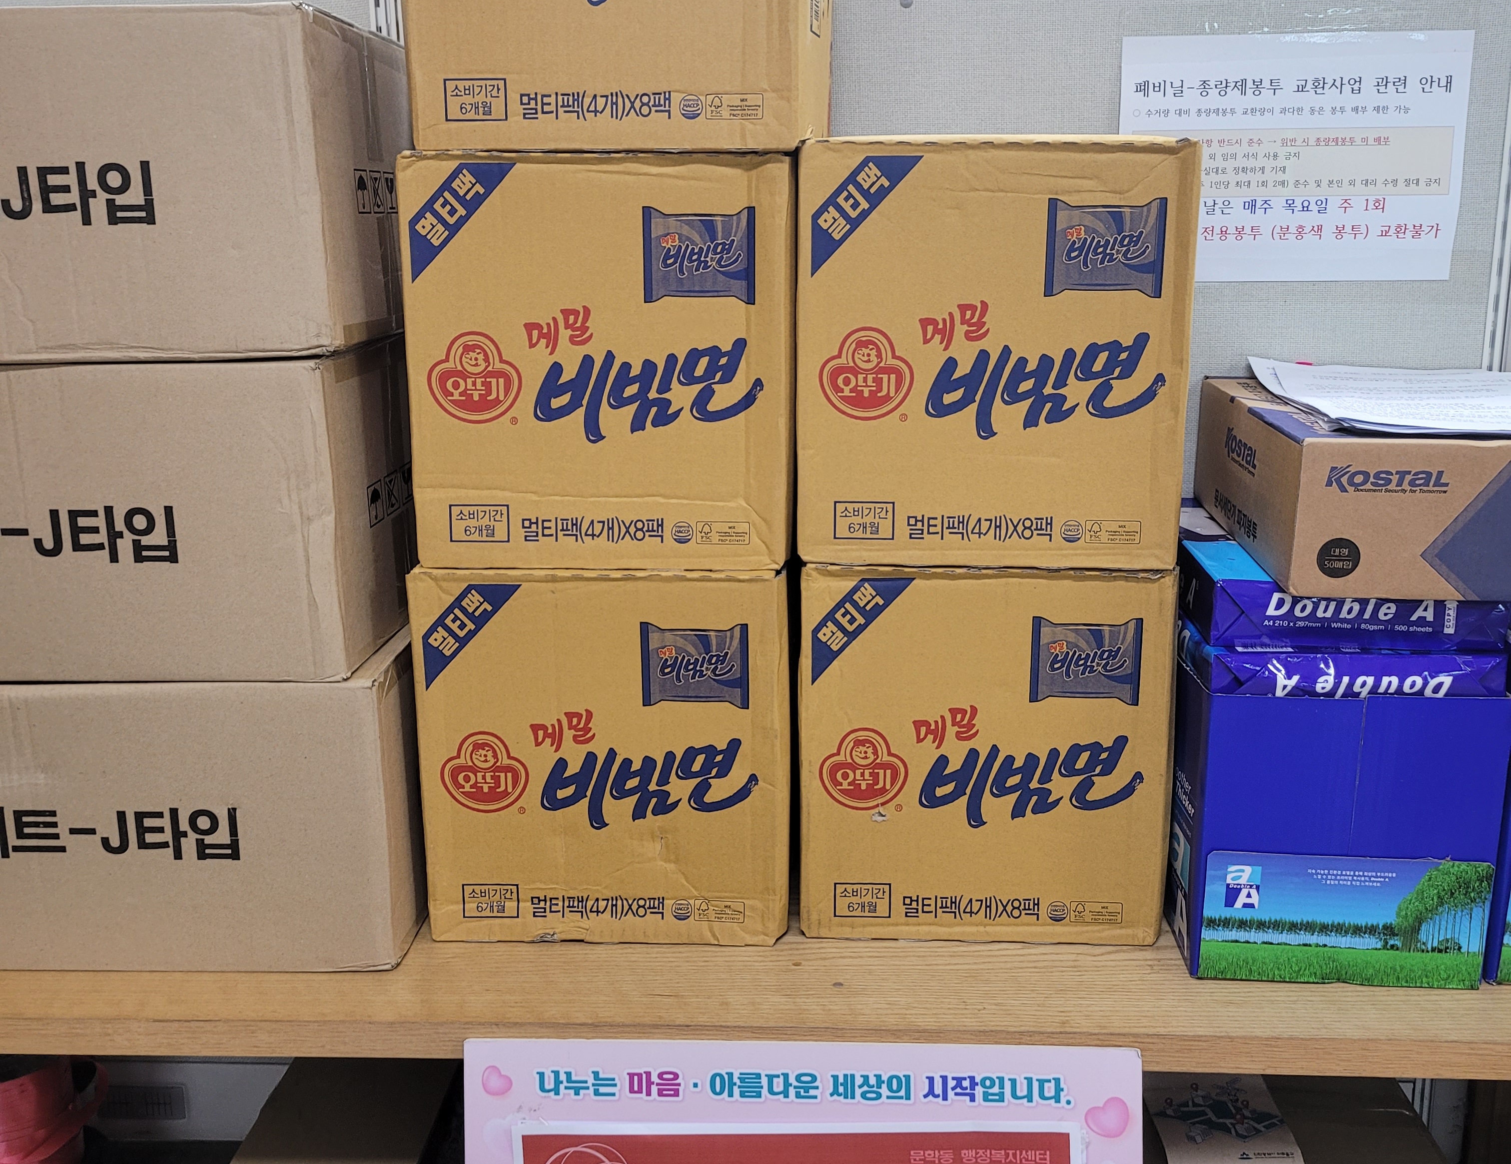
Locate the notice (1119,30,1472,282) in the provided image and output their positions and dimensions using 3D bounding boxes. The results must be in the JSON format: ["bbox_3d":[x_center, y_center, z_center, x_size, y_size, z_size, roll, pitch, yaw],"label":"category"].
[{"bbox_3d":[0.470,-0.372,1.334,0.297,0.210,0.005,0,14,4],"label":"notice"}]

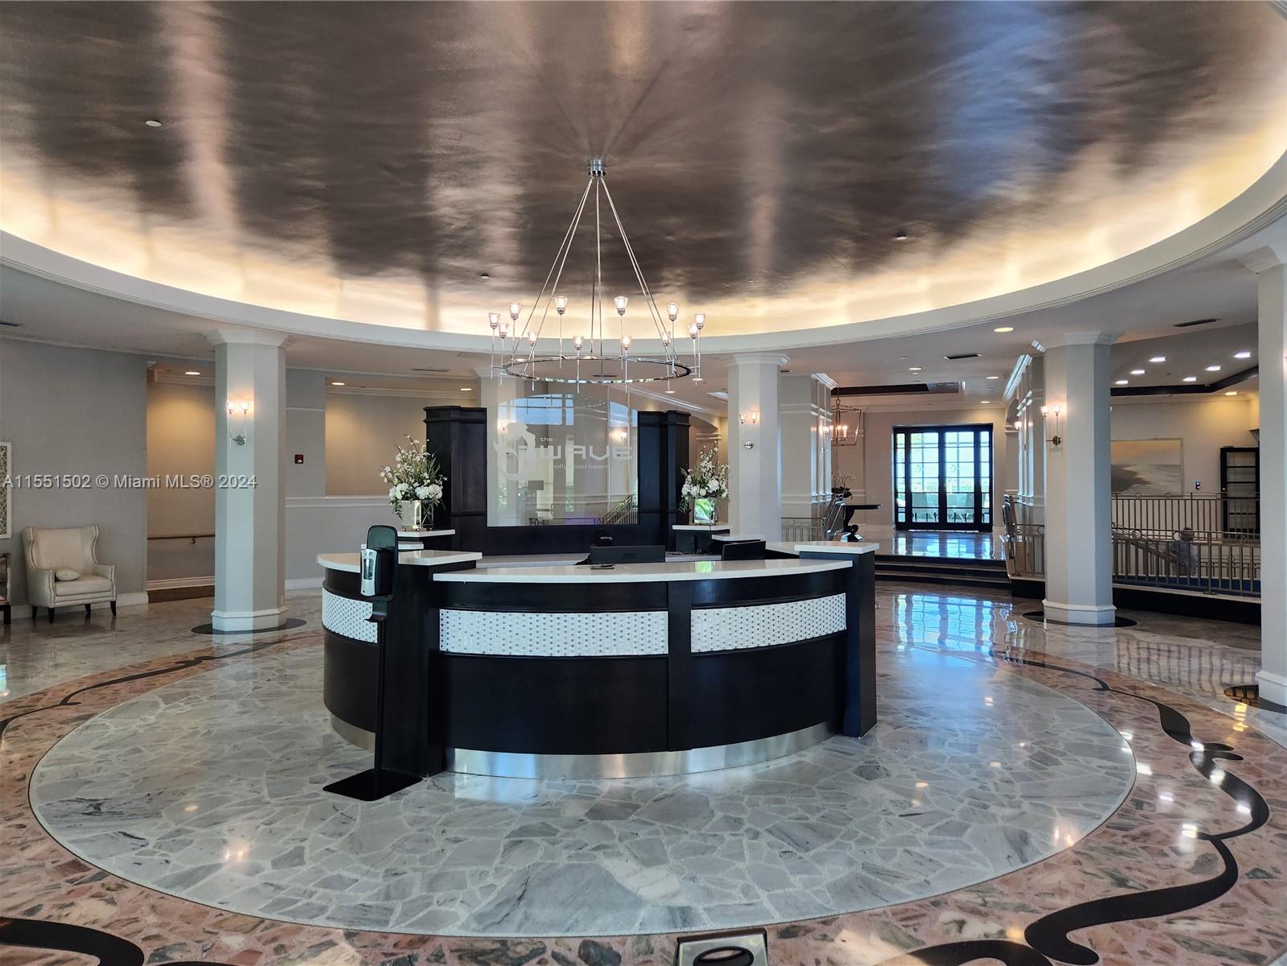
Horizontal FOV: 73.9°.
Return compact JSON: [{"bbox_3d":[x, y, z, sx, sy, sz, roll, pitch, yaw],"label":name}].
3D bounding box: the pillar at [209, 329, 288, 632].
[{"bbox_3d":[-4.473,-0.023,9.772,0.775,3.284,0.775,0,0,-6],"label":"pillar"}]

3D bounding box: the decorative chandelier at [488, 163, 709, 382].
[{"bbox_3d":[-0.336,-1.572,6.397,1.632,1.663,1.632,0,0,0],"label":"decorative chandelier"}]

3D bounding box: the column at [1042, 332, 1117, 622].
[{"bbox_3d":[5.079,-0.051,10.017,0.775,3.284,0.775,0,0,20],"label":"column"}]

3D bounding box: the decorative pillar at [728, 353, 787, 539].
[{"bbox_3d":[1.504,-0.029,11.476,0.775,3.284,0.775,0,0,20],"label":"decorative pillar"}]

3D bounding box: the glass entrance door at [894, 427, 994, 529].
[{"bbox_3d":[7.550,-0.128,21.601,2.370,2.670,0.120,0,0,21],"label":"glass entrance door"}]

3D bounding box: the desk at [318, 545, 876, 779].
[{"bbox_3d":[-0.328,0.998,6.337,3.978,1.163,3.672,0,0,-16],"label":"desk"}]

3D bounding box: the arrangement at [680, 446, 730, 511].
[{"bbox_3d":[0.571,0.020,8.109,0.479,0.673,0.459,0,0,-16],"label":"arrangement"}]

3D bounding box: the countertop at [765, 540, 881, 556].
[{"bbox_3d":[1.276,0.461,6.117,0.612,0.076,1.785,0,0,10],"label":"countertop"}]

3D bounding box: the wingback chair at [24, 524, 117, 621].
[{"bbox_3d":[-7.014,1.087,10.498,0.796,1.091,0.734,-1,-1,37],"label":"wingback chair"}]

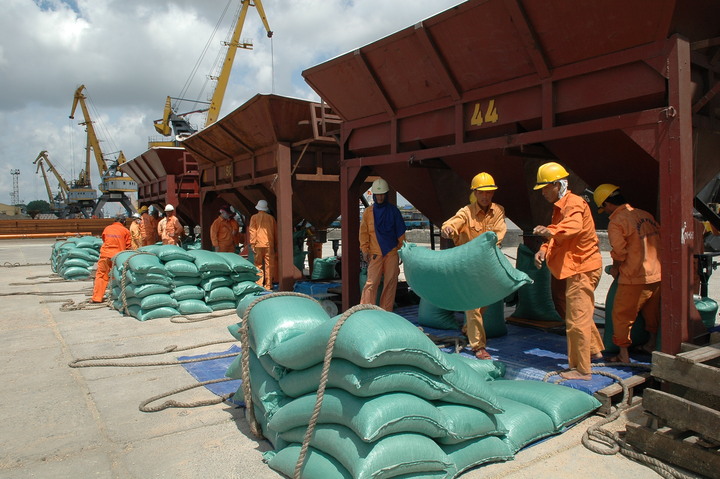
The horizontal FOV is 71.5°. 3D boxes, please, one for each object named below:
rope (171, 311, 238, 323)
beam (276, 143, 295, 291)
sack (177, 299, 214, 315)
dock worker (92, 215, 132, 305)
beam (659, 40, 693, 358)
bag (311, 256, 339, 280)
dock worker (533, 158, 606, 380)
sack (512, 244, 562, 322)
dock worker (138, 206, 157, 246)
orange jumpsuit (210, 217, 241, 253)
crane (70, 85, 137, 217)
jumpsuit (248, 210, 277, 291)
[{"bbox_3d":[-2.196,1.105,7.262,1.010,0.050,0.360,-3,3,-37],"label":"rope"},{"bbox_3d":[-1.359,-0.375,9.141,0.260,2.690,0.170,-4,4,-39],"label":"beam"},{"bbox_3d":[-2.715,0.996,7.721,0.500,0.200,0.820,-3,4,-42],"label":"sack"},{"bbox_3d":[-4.370,0.333,8.750,0.500,1.520,0.600,0,3,21],"label":"dock worker"},{"bbox_3d":[2.473,-0.192,3.901,0.250,2.690,0.160,-4,4,-39],"label":"beam"},{"bbox_3d":[-0.701,0.572,10.150,0.500,0.480,0.380,-1,3,0],"label":"bag"},{"bbox_3d":[1.653,0.218,3.980,0.550,1.650,0.490,-1,3,3],"label":"dock worker"},{"bbox_3d":[2.066,0.495,5.750,0.540,0.890,0.370,0,3,20],"label":"sack"},{"bbox_3d":[-5.266,0.020,12.440,0.500,1.680,0.360,0,3,6],"label":"dock worker"},{"bbox_3d":[-2.766,0.194,10.334,0.540,1.420,0.360,-2,3,-34],"label":"orange jumpsuit"},{"bbox_3d":[-69.175,-23.239,135.000,17.000,36.500,10.500,-2,3,-32],"label":"crane"},{"bbox_3d":[-1.825,0.188,9.400,0.530,1.460,0.320,-2,3,-12],"label":"jumpsuit"}]

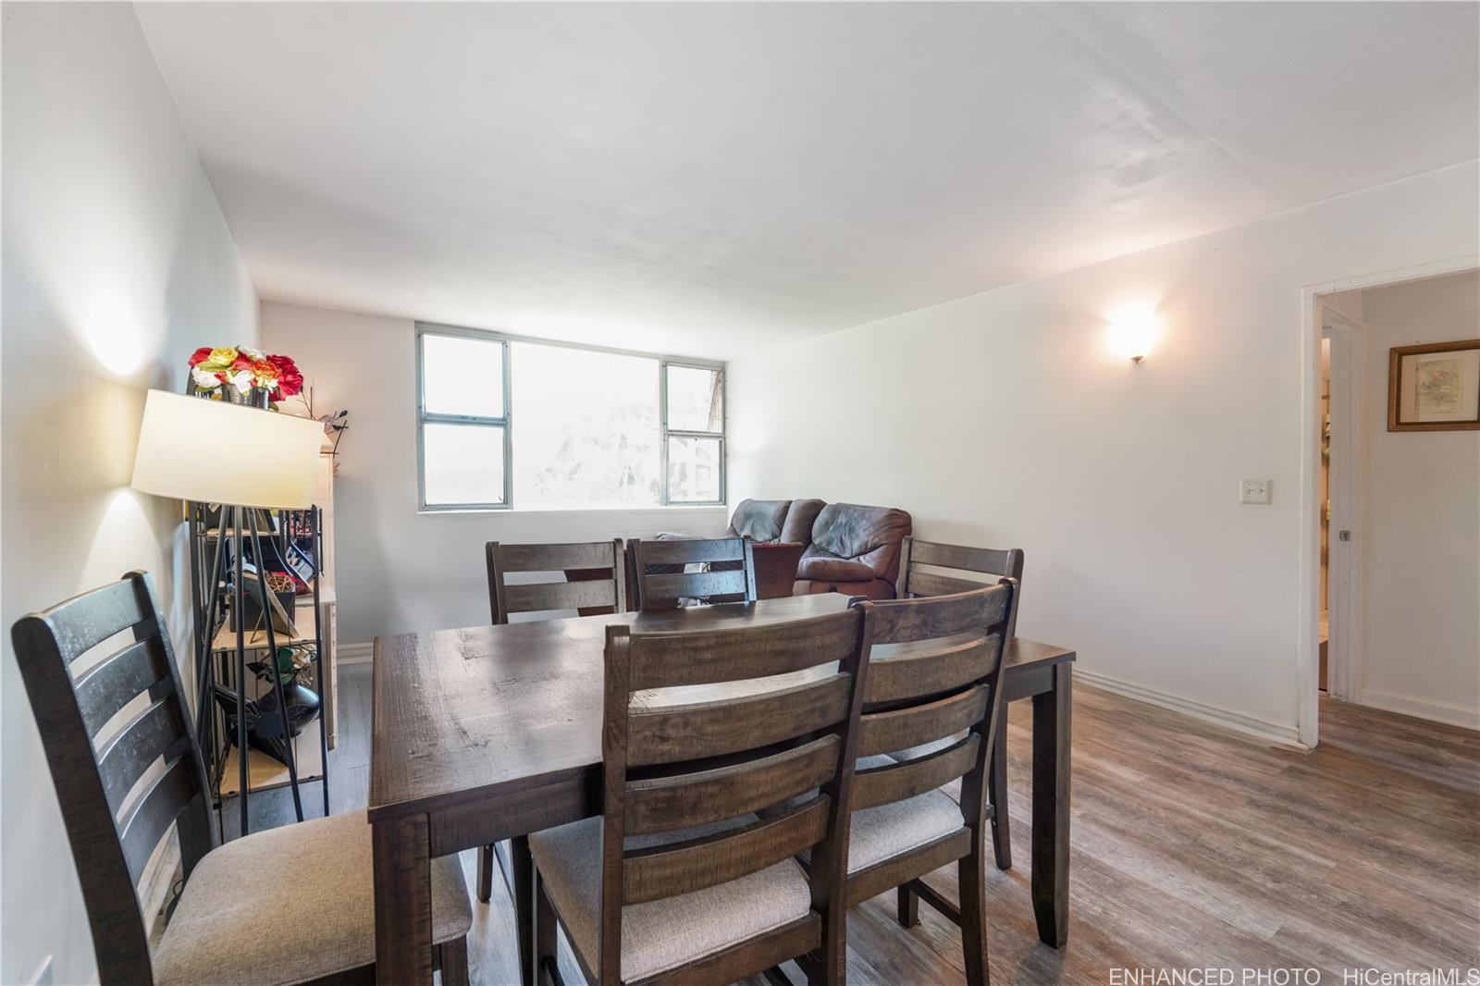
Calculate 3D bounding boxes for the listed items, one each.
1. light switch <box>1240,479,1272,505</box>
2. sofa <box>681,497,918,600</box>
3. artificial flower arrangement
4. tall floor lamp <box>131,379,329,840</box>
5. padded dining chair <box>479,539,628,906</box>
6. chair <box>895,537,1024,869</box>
[{"bbox_3d":[2.477,-0.005,2.760,0.015,0.117,0.117,-1,2,-35],"label":"light switch"},{"bbox_3d":[0.370,0.612,4.780,0.920,1.000,2.050,-1,2,-35],"label":"sofa"},{"bbox_3d":[-1.809,-0.391,2.122,0.340,0.250,0.340,-1,2,-35],"label":"artificial flower arrangement"},{"bbox_3d":[-1.384,0.467,1.591,0.390,1.430,0.390,-1,2,-35],"label":"tall floor lamp"},{"bbox_3d":[-0.570,0.676,1.887,0.465,1.000,0.500,0,1,-22],"label":"padded dining chair"},{"bbox_3d":[0.581,0.677,1.931,0.500,1.000,0.465,-1,2,-31],"label":"chair"}]

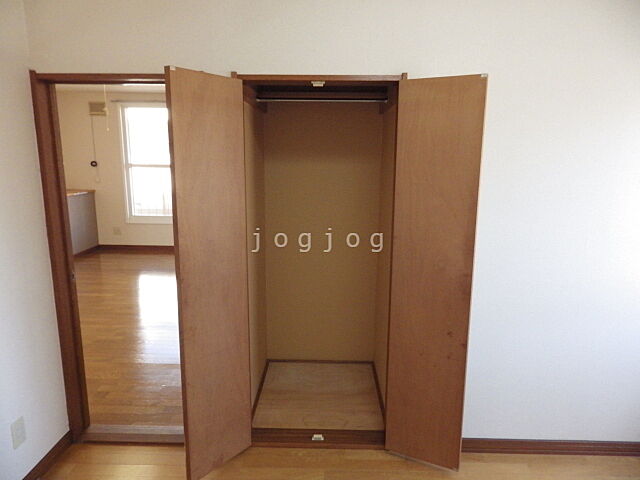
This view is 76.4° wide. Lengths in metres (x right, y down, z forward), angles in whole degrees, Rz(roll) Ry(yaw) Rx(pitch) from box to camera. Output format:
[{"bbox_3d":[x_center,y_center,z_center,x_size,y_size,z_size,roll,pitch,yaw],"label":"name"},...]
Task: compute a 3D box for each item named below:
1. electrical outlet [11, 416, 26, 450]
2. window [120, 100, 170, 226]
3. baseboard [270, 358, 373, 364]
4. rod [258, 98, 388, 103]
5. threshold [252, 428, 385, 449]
[{"bbox_3d":[-1.305,0.838,1.768,0.009,0.116,0.071,1,11,1],"label":"electrical outlet"},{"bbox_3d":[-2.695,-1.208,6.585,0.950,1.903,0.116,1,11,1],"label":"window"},{"bbox_3d":[0.001,0.883,2.946,0.768,0.022,0.015,1,11,1],"label":"baseboard"},{"bbox_3d":[0.014,-0.769,2.250,0.726,0.025,0.025,1,11,1],"label":"rod"},{"bbox_3d":[-0.009,1.056,2.160,0.695,0.035,0.112,1,11,1],"label":"threshold"}]

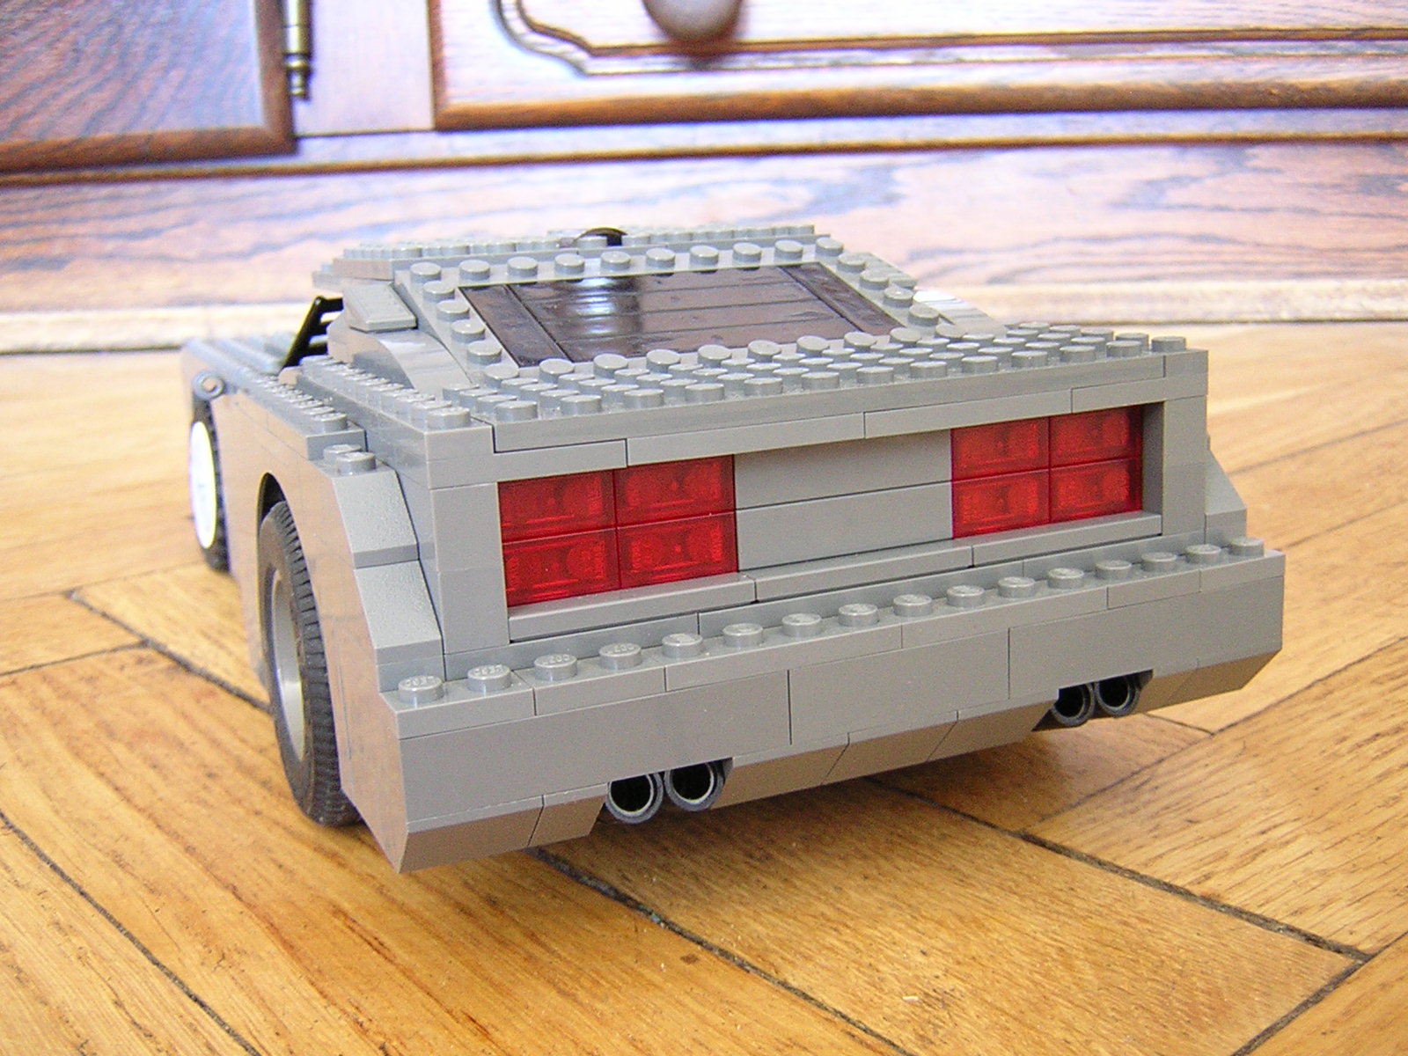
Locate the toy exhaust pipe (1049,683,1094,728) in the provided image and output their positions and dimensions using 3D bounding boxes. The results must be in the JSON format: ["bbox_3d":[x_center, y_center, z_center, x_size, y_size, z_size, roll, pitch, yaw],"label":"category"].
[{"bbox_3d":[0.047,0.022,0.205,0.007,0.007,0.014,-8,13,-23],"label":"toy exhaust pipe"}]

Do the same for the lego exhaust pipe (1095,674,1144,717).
[{"bbox_3d":[0.055,0.021,0.208,0.008,0.008,0.013,-8,13,-22],"label":"lego exhaust pipe"}]

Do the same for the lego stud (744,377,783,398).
[{"bbox_3d":[0.008,-0.017,0.182,0.005,0.002,0.005,-3,12,1],"label":"lego stud"}]

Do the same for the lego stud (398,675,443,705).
[{"bbox_3d":[-0.032,0.018,0.163,0.005,0.002,0.005,-8,13,-23],"label":"lego stud"}]

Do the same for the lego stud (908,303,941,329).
[{"bbox_3d":[0.035,-0.034,0.233,0.005,0.002,0.005,4,30,-3],"label":"lego stud"}]

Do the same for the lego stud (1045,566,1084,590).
[{"bbox_3d":[0.049,0.007,0.197,0.005,0.002,0.005,-3,12,1],"label":"lego stud"}]

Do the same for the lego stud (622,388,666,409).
[{"bbox_3d":[-0.007,-0.016,0.176,0.005,0.002,0.005,-3,12,1],"label":"lego stud"}]

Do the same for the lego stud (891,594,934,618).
[{"bbox_3d":[0.027,0.010,0.188,0.005,0.002,0.005,-3,12,1],"label":"lego stud"}]

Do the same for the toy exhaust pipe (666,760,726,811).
[{"bbox_3d":[-0.004,0.030,0.186,0.007,0.007,0.016,-8,6,-22],"label":"toy exhaust pipe"}]

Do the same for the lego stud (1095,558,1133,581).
[{"bbox_3d":[0.056,0.006,0.200,0.005,0.002,0.005,-3,12,1],"label":"lego stud"}]

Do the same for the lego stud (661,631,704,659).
[{"bbox_3d":[-0.003,0.014,0.175,0.005,0.002,0.005,-3,12,1],"label":"lego stud"}]

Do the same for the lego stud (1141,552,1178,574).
[{"bbox_3d":[0.063,0.005,0.203,0.005,0.002,0.005,-3,12,1],"label":"lego stud"}]

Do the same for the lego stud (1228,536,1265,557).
[{"bbox_3d":[0.078,0.003,0.210,0.005,0.002,0.005,-8,13,-23],"label":"lego stud"}]

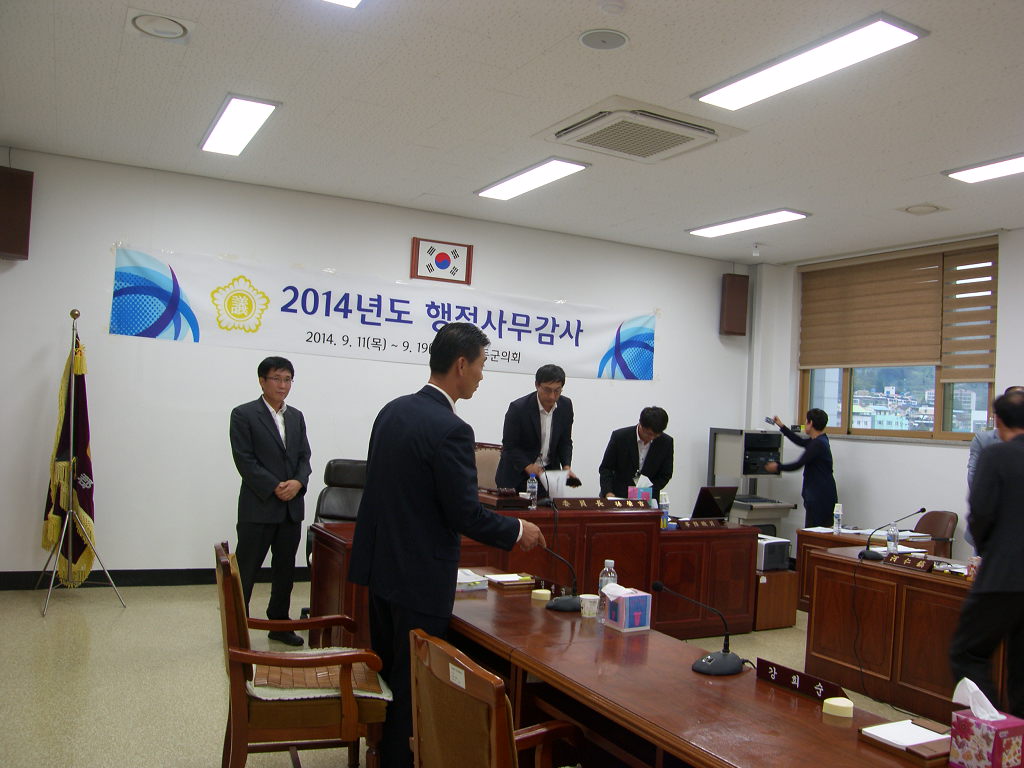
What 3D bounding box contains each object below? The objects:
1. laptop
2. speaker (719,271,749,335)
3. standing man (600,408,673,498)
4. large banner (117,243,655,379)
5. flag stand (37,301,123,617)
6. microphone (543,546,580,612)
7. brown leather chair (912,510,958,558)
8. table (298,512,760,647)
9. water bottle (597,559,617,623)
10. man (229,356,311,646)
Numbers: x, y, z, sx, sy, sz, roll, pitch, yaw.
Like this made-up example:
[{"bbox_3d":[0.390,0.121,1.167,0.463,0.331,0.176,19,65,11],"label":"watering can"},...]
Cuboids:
[{"bbox_3d":[1.432,0.888,6.157,0.350,0.245,0.320,4,-1,-28],"label":"laptop"},{"bbox_3d":[2.297,-0.817,8.551,0.235,0.620,0.200,3,-1,-6],"label":"speaker"},{"bbox_3d":[0.941,0.943,6.381,0.560,1.560,0.500,4,-1,-28],"label":"standing man"},{"bbox_3d":[-0.728,-0.527,7.280,5.030,0.680,0.030,3,-1,-29],"label":"large banner"},{"bbox_3d":[-2.926,0.499,5.719,0.560,1.980,0.660,3,-1,-29],"label":"flag stand"},{"bbox_3d":[0.165,0.720,3.169,0.330,0.280,0.130,3,-1,-29],"label":"microphone"},{"bbox_3d":[3.069,1.393,6.509,0.600,0.840,0.560,4,-1,-28],"label":"brown leather chair"},{"bbox_3d":[0.253,1.213,5.315,2.940,0.850,0.740,3,-1,-29],"label":"table"},{"bbox_3d":[0.354,0.757,3.044,0.067,0.224,0.067,3,-1,0],"label":"water bottle"},{"bbox_3d":[-1.462,0.697,5.030,0.500,1.735,0.340,4,-2,-37],"label":"man"}]

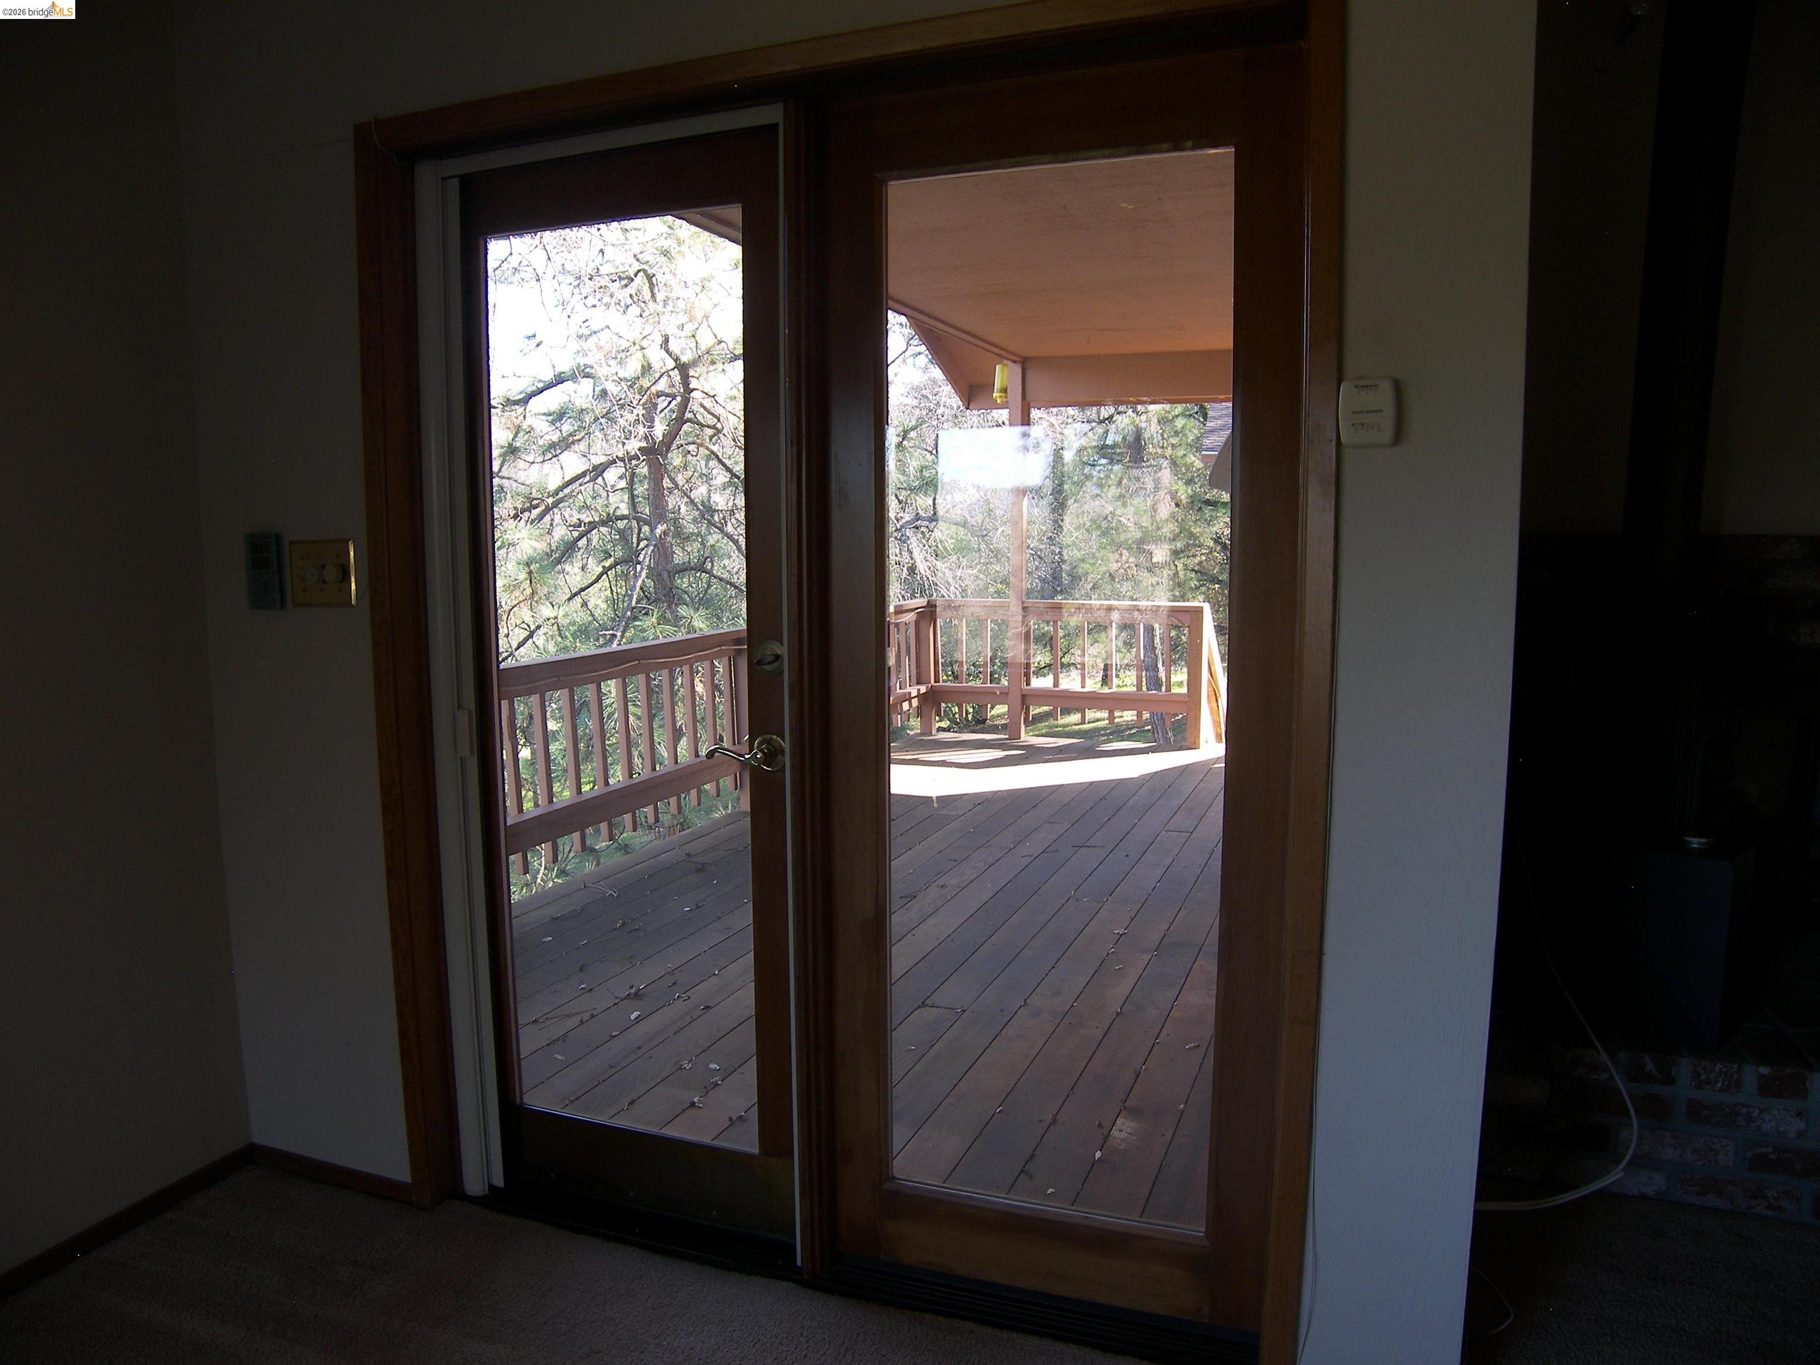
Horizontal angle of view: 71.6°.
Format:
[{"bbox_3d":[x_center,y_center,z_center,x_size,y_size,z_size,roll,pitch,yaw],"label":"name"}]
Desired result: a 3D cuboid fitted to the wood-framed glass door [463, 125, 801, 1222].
[{"bbox_3d":[-0.546,0.031,2.413,0.755,2.015,0.050,3,7,23],"label":"wood-framed glass door"}]

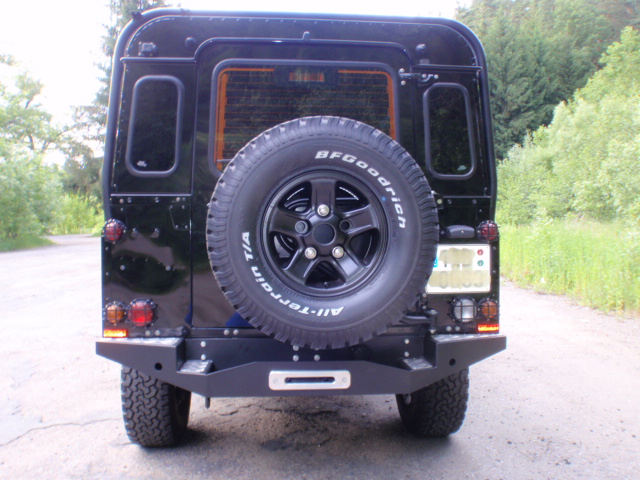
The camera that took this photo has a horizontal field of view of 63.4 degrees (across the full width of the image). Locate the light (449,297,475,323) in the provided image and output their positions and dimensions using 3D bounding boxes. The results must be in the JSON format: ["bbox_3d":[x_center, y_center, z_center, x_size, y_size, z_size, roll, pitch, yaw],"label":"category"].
[{"bbox_3d":[0.581,0.281,2.093,0.101,0.103,0.055,0,0,-5],"label":"light"}]

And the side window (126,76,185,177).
[{"bbox_3d":[-0.660,-0.456,2.070,0.203,0.425,0.030,0,-8,-5],"label":"side window"}]

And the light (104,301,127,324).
[{"bbox_3d":[-0.814,0.290,2.058,0.087,0.100,0.060,0,2,-4],"label":"light"}]

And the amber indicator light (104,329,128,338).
[{"bbox_3d":[-0.789,0.363,2.005,0.092,0.031,0.018,0,0,-5],"label":"amber indicator light"}]

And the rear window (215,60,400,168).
[{"bbox_3d":[-0.058,-0.508,2.156,0.779,0.500,0.030,0,-8,-4],"label":"rear window"}]

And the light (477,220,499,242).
[{"bbox_3d":[0.679,-0.035,2.100,0.086,0.088,0.055,0,0,-5],"label":"light"}]

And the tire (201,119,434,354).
[{"bbox_3d":[0.012,-0.023,1.860,0.806,0.806,0.255,0,2,-4],"label":"tire"}]

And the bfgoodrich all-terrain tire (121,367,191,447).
[{"bbox_3d":[-0.850,0.685,2.810,0.240,0.800,0.800,0,0,-5],"label":"bfgoodrich all-terrain tire"}]

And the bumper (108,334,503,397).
[{"bbox_3d":[-0.046,0.477,1.970,1.610,0.180,0.220,0,0,-5],"label":"bumper"}]

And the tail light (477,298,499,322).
[{"bbox_3d":[0.681,0.285,2.100,0.086,0.091,0.055,0,0,-5],"label":"tail light"}]

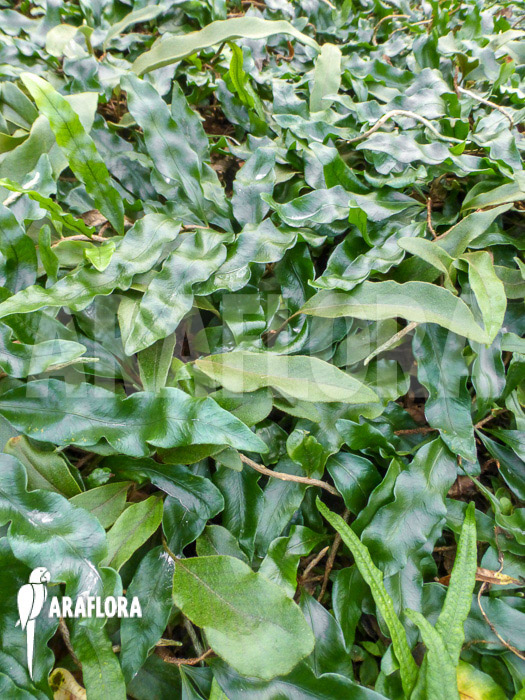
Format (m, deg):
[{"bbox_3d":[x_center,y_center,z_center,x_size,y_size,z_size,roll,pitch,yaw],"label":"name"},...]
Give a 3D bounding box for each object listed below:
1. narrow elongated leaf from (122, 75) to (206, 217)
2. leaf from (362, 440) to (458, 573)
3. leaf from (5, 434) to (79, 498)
[{"bbox_3d":[-0.124,-0.264,0.625,0.052,0.022,0.240,-23,75,-19],"label":"narrow elongated leaf"},{"bbox_3d":[0.109,0.109,0.344,0.052,0.020,0.101,22,69,17],"label":"leaf"},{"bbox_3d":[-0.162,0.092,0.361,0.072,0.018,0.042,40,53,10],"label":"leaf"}]

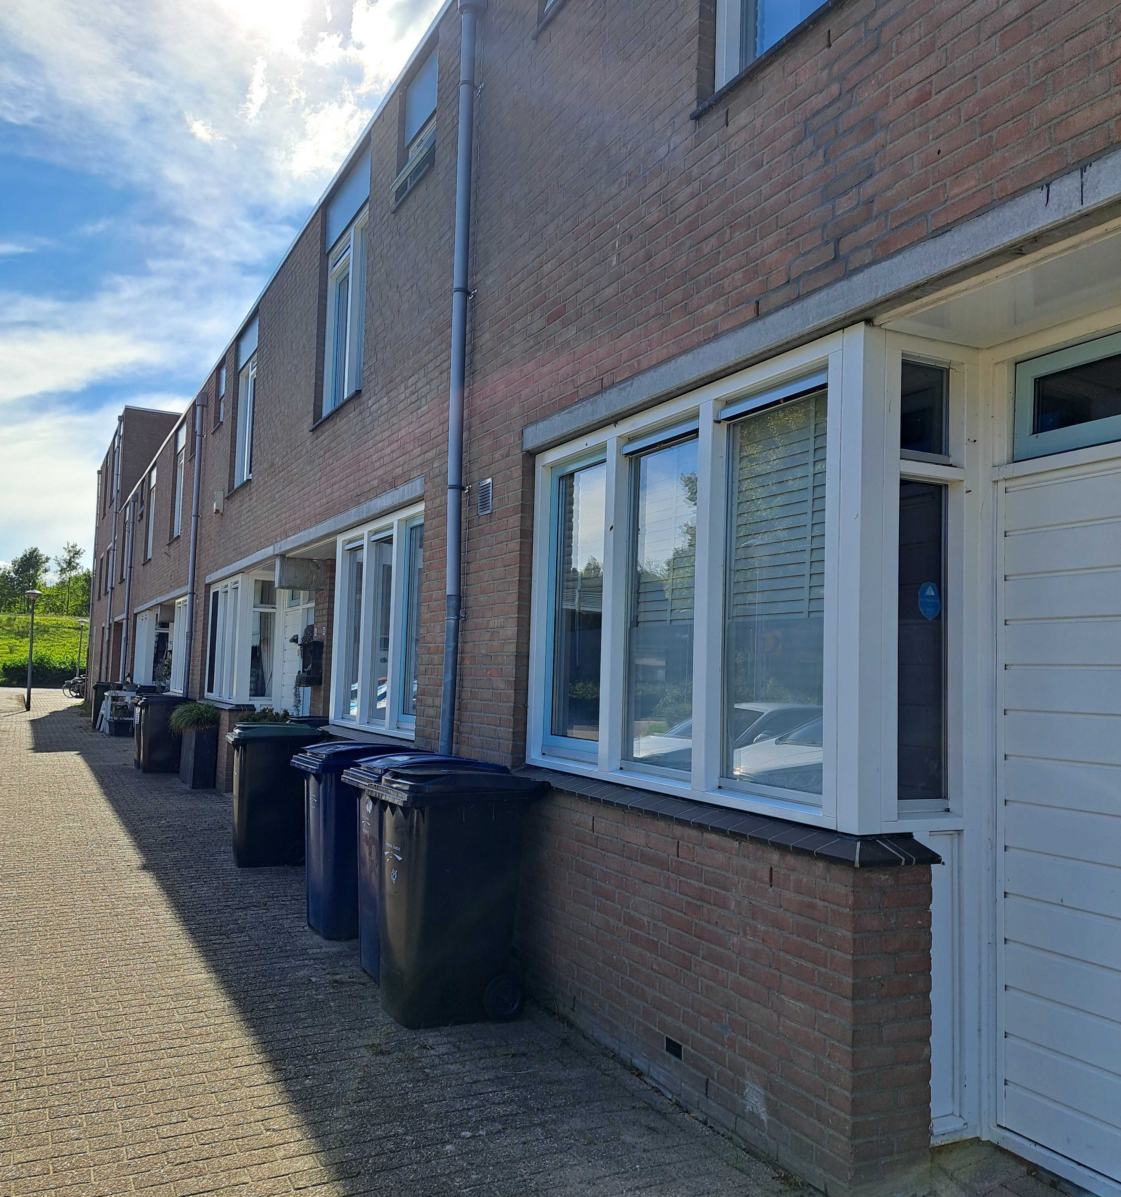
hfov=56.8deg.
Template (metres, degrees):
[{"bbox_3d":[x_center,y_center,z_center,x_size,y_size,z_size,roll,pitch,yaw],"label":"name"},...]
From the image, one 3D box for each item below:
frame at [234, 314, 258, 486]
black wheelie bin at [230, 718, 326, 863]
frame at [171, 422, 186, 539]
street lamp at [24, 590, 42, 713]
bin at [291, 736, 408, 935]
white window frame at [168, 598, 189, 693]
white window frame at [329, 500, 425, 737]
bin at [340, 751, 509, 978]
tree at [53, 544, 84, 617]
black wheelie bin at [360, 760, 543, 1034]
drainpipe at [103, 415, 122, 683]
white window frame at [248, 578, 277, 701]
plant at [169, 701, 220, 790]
[{"bbox_3d":[-3.872,-2.471,13.054,0.110,2.050,1.530,4,-5,-27],"label":"frame"},{"bbox_3d":[-2.242,1.489,8.076,0.690,1.070,0.580,3,-4,-27],"label":"black wheelie bin"},{"bbox_3d":[-6.767,-2.125,18.683,0.110,2.050,1.530,4,-5,-27],"label":"frame"},{"bbox_3d":[-15.455,1.519,30.276,0.500,3.650,0.500,4,-5,-27],"label":"street lamp"},{"bbox_3d":[-1.121,1.375,5.970,0.730,1.075,0.575,4,-5,-27],"label":"bin"},{"bbox_3d":[-6.076,0.738,16.783,0.144,1.555,2.142,3,-4,-27],"label":"white window frame"},{"bbox_3d":[-1.331,0.200,7.732,0.110,1.575,2.350,4,-5,-27],"label":"white window frame"},{"bbox_3d":[-0.702,1.316,5.144,0.700,1.080,0.580,3,-4,-27],"label":"bin"},{"bbox_3d":[-37.001,-1.450,78.000,2.373,5.625,2.373,4,-5,-27],"label":"tree"},{"bbox_3d":[-0.494,1.295,4.675,0.720,1.075,0.575,4,-5,-27],"label":"black wheelie bin"},{"bbox_3d":[-12.974,-1.065,30.038,0.134,8.704,0.165,3,-4,-27],"label":"drainpipe"},{"bbox_3d":[-3.593,0.493,12.484,0.319,1.504,0.124,3,-4,-27],"label":"white window frame"},{"bbox_3d":[-4.672,1.828,13.223,0.510,1.070,1.250,4,-5,-27],"label":"plant"}]

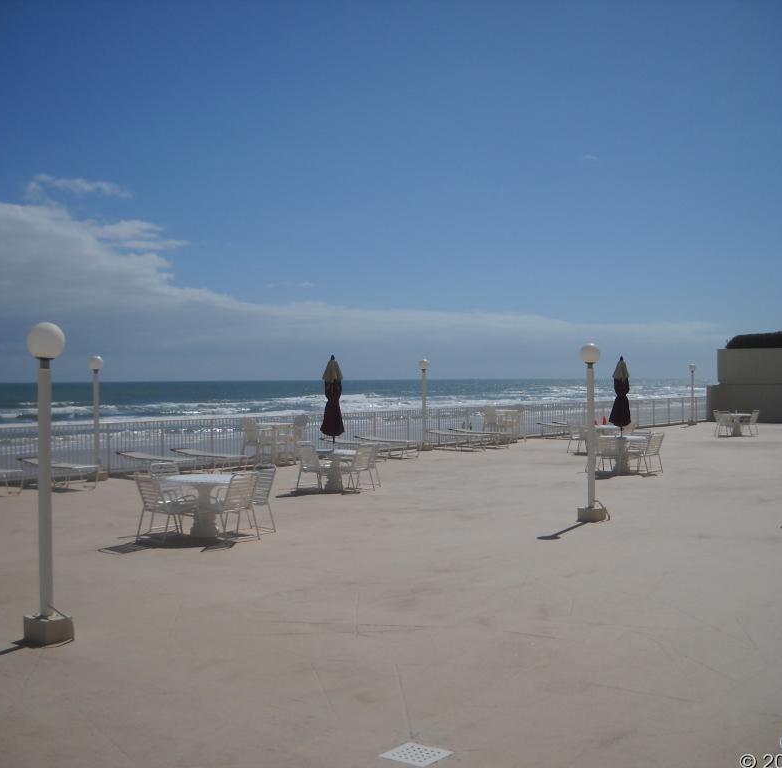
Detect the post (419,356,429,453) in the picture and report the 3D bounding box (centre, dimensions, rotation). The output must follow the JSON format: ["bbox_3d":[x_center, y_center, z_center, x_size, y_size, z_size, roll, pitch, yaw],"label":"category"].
[{"bbox_3d":[0.918,0.581,31.147,0.330,2.520,0.330,0,0,0],"label":"post"}]

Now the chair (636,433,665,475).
[{"bbox_3d":[5.261,1.413,23.335,0.620,0.850,0.580,0,0,44],"label":"chair"}]

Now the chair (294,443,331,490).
[{"bbox_3d":[-1.336,1.478,20.428,0.620,0.850,0.580,0,0,35],"label":"chair"}]

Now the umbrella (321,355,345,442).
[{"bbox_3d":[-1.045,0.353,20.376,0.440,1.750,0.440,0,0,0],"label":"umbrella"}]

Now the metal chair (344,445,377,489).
[{"bbox_3d":[-0.672,1.502,20.359,0.620,0.860,0.560,0,0,41],"label":"metal chair"}]

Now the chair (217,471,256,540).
[{"bbox_3d":[-2.026,1.554,14.180,0.620,0.860,0.560,0,0,40],"label":"chair"}]

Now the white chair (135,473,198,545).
[{"bbox_3d":[-2.786,1.523,13.949,0.580,0.850,0.620,0,0,44],"label":"white chair"}]

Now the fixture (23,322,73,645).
[{"bbox_3d":[-2.656,0.747,8.680,0.295,2.455,0.295,0,0,42],"label":"fixture"}]

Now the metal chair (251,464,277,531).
[{"bbox_3d":[-1.913,1.546,14.984,0.620,0.860,0.560,-1,0,-41],"label":"metal chair"}]

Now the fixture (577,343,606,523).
[{"bbox_3d":[2.847,0.684,15.995,0.330,2.520,0.330,0,0,38],"label":"fixture"}]

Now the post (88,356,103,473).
[{"bbox_3d":[-6.486,0.655,24.754,0.330,2.520,0.330,0,0,38],"label":"post"}]

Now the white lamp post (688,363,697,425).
[{"bbox_3d":[12.390,0.439,46.168,0.330,2.520,0.330,0,0,38],"label":"white lamp post"}]

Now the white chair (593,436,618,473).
[{"bbox_3d":[4.340,1.424,22.543,0.580,0.850,0.620,0,0,10],"label":"white chair"}]

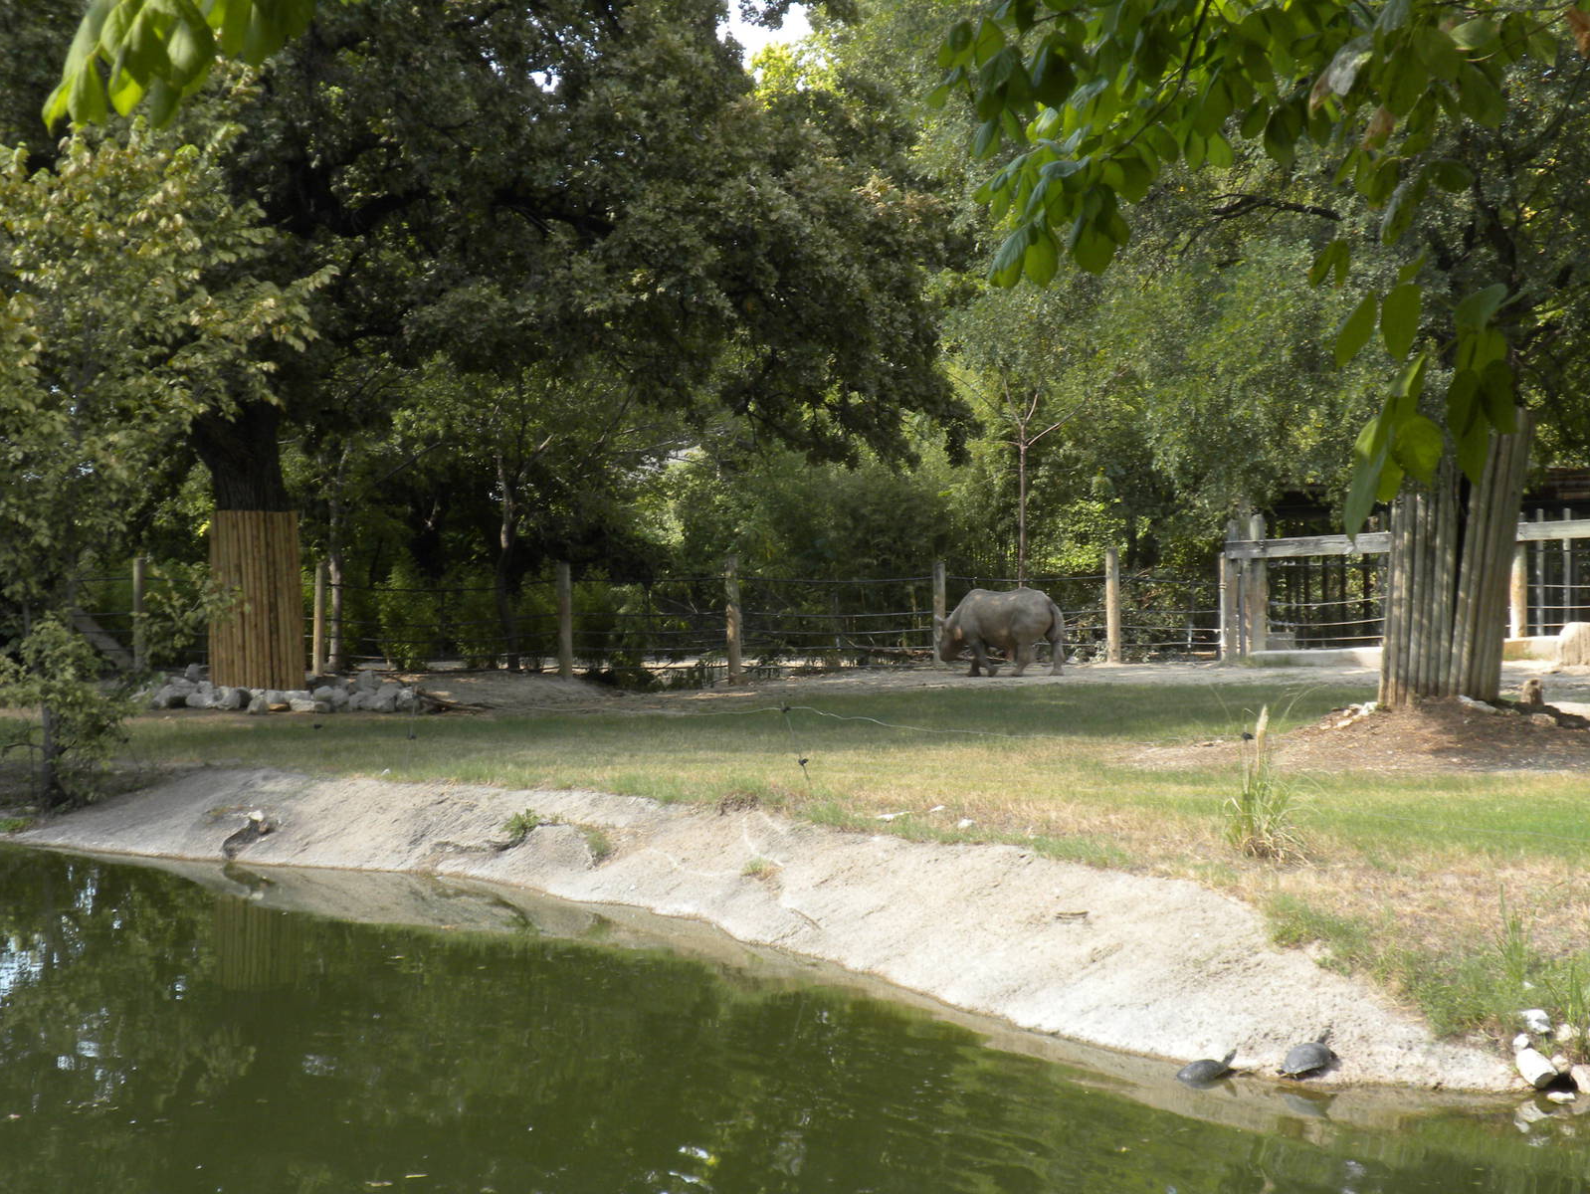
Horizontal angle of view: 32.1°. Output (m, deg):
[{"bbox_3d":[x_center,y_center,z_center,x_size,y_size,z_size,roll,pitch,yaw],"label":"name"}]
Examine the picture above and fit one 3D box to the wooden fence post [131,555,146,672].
[{"bbox_3d":[-10.580,0.281,44.500,0.200,1.865,0.200,0,0,0],"label":"wooden fence post"}]

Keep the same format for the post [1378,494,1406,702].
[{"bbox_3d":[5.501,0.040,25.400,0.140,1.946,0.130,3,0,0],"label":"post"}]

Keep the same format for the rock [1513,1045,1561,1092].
[{"bbox_3d":[3.259,2.064,12.100,0.140,0.170,0.220,0,0,-38],"label":"rock"}]

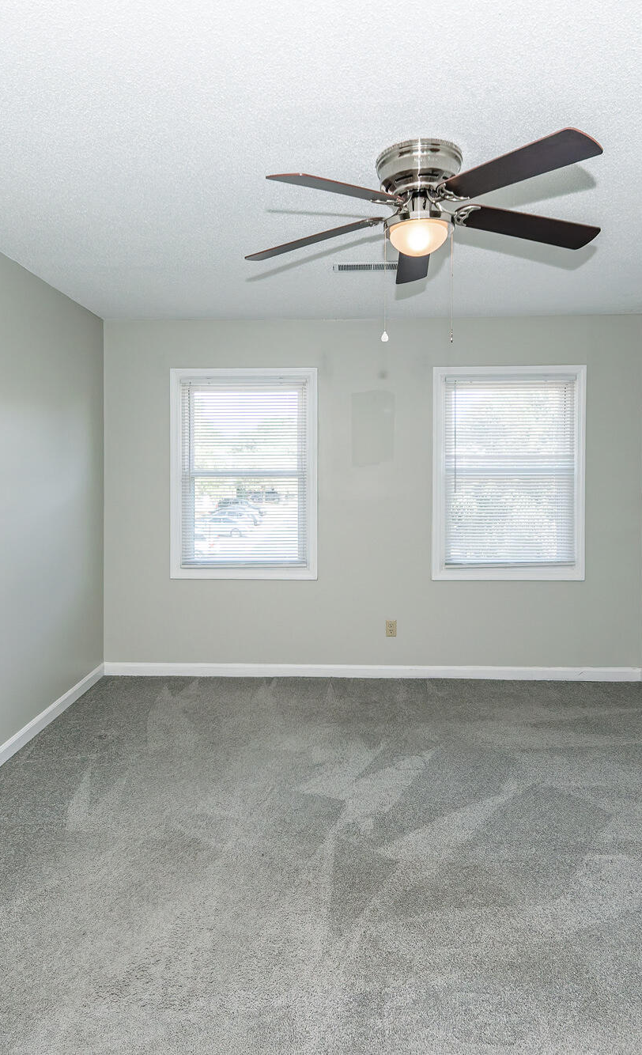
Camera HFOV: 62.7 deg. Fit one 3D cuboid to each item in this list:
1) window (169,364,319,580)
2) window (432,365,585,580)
[{"bbox_3d":[-0.518,-0.354,3.575,0.999,1.416,0.050,0,3,2],"label":"window"},{"bbox_3d":[1.252,-0.351,3.542,1.003,1.414,0.100,0,3,2],"label":"window"}]

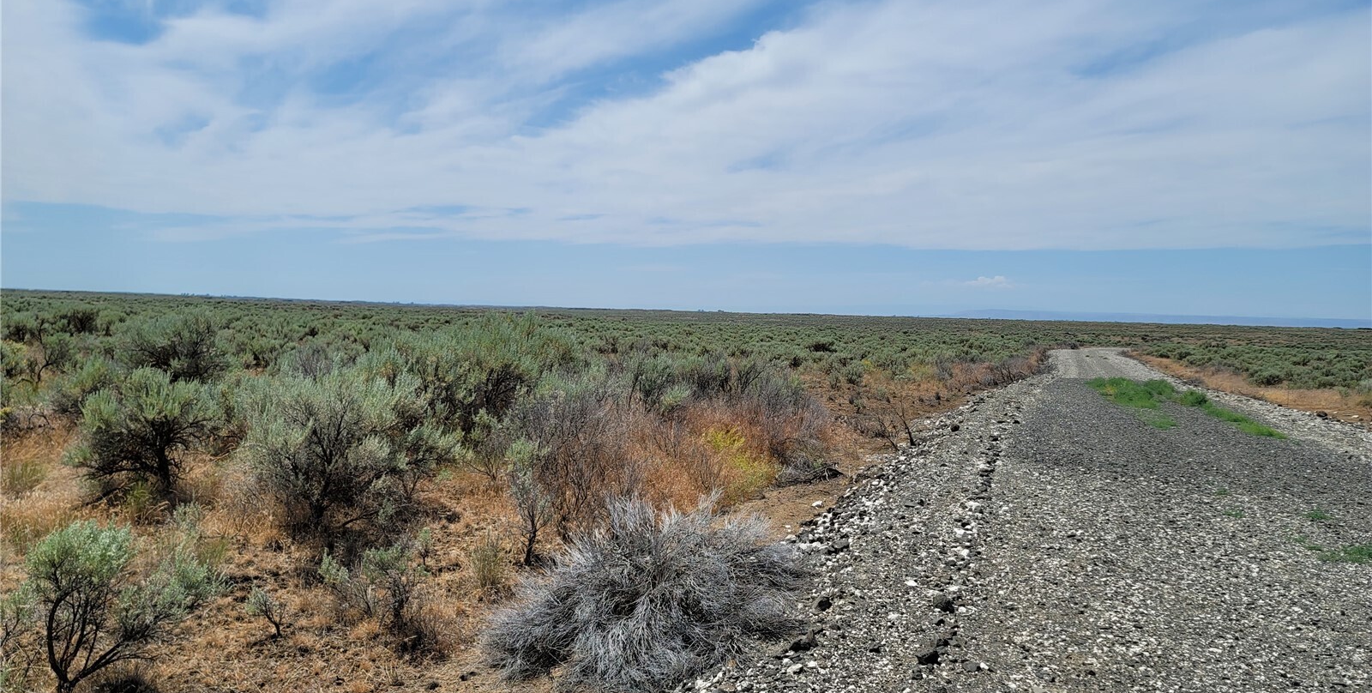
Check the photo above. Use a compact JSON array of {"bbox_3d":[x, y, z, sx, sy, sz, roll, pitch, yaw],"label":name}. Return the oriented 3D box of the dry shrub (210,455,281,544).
[{"bbox_3d":[-3.394,1.180,7.652,0.497,0.668,0.448,1,2,-24],"label":"dry shrub"}]

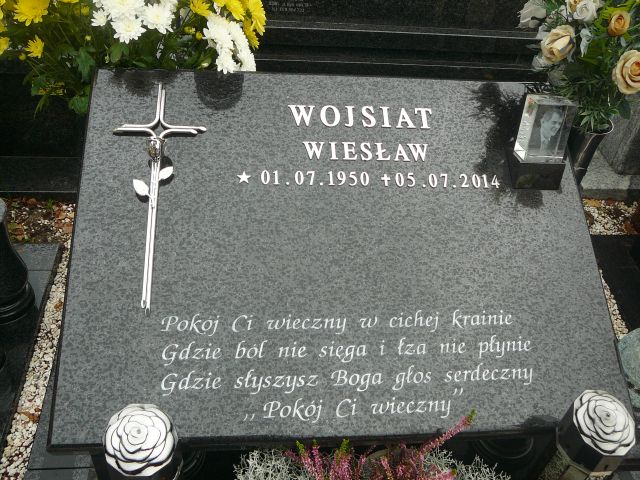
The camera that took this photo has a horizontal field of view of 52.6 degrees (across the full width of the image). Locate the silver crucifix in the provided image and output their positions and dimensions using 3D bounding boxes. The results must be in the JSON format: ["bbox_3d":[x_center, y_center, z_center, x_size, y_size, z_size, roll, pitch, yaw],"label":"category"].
[{"bbox_3d":[-0.254,-0.082,1.010,0.148,0.034,0.406,0,65,-7],"label":"silver crucifix"}]

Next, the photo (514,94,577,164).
[{"bbox_3d":[0.377,-0.187,1.083,0.067,0.095,0.044,0,31,-8],"label":"photo"}]

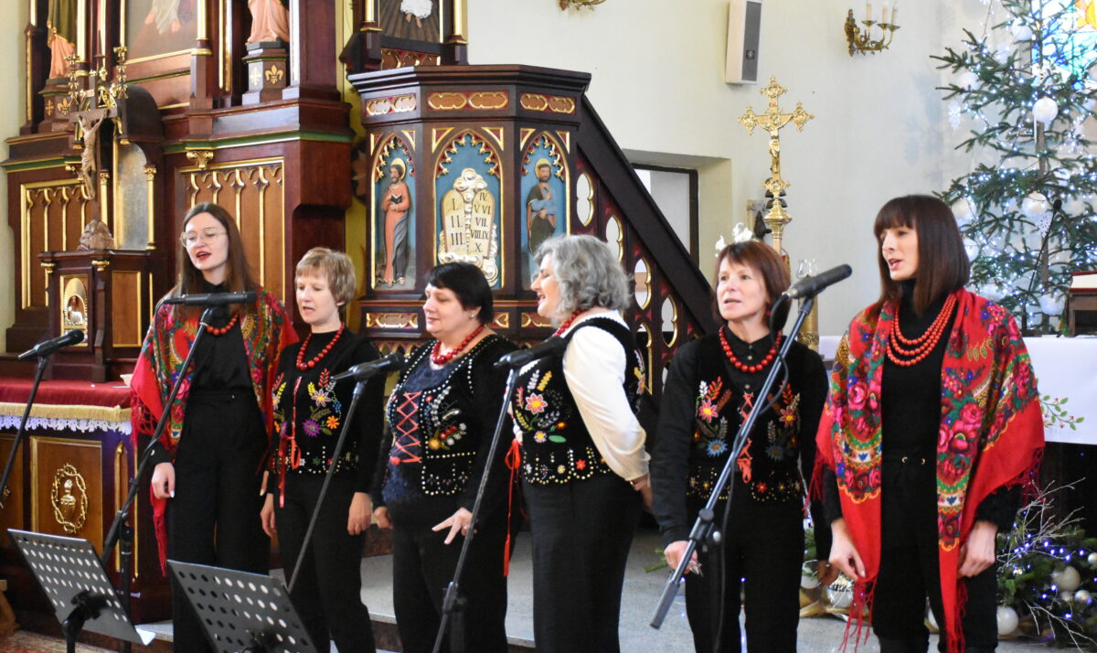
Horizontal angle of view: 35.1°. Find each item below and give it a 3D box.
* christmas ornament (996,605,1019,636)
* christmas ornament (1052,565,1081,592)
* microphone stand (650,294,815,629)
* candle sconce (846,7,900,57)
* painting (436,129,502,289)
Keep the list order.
[{"bbox_3d":[1.574,1.015,6.000,0.100,0.104,0.100,0,0,0],"label":"christmas ornament"},{"bbox_3d":[1.850,0.900,6.200,0.098,0.100,0.098,0,0,0],"label":"christmas ornament"},{"bbox_3d":[0.380,0.640,4.000,0.600,1.430,0.600,0,0,-18],"label":"microphone stand"},{"bbox_3d":[1.965,-1.810,10.480,0.320,0.340,0.330,-1,1,-44],"label":"candle sconce"},{"bbox_3d":[-0.347,-0.510,7.470,0.290,0.680,0.060,0,0,4],"label":"painting"}]

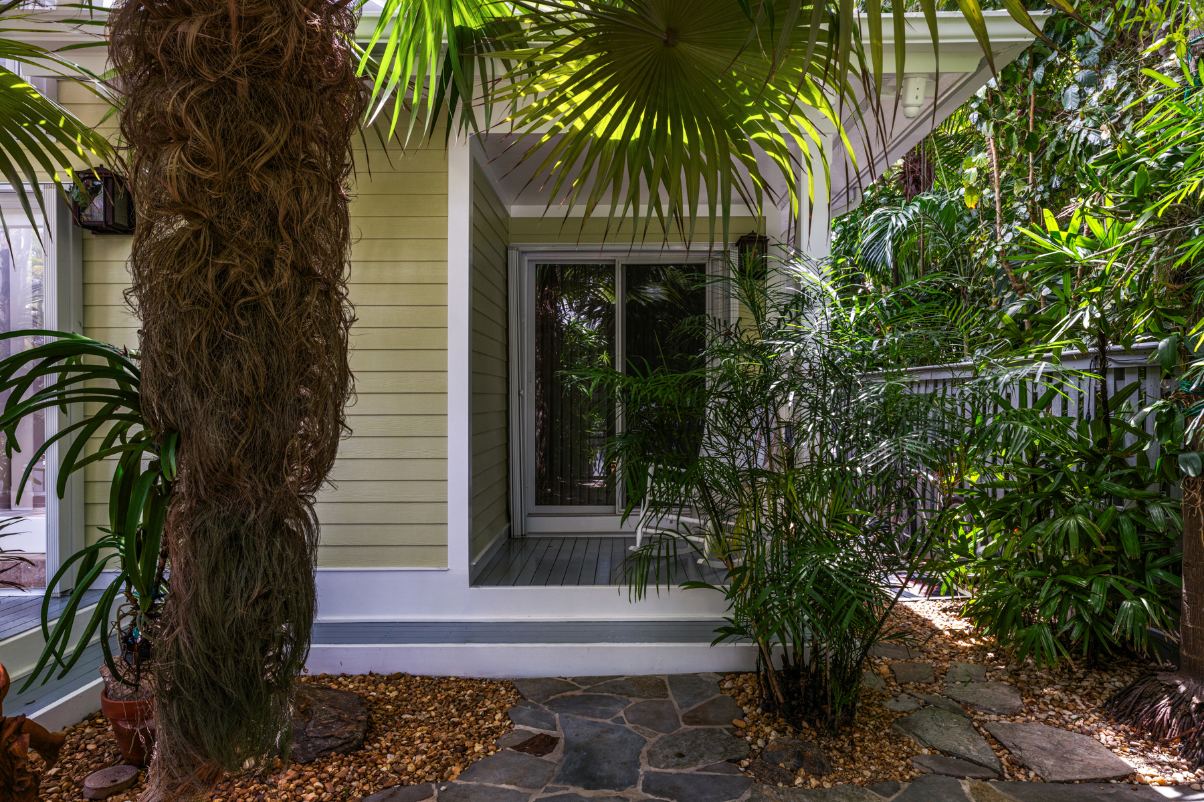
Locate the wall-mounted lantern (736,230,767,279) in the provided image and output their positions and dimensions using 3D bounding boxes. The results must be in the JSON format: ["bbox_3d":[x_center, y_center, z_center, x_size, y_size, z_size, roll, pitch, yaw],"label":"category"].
[{"bbox_3d":[1.068,-1.040,4.730,0.215,0.335,0.225,0,0,1],"label":"wall-mounted lantern"}]

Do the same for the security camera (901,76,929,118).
[{"bbox_3d":[1.375,-1.342,2.950,0.120,0.200,0.125,0,0,1],"label":"security camera"}]

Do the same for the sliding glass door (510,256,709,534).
[{"bbox_3d":[0.155,-0.052,4.920,1.500,2.070,0.130,0,0,1],"label":"sliding glass door"}]

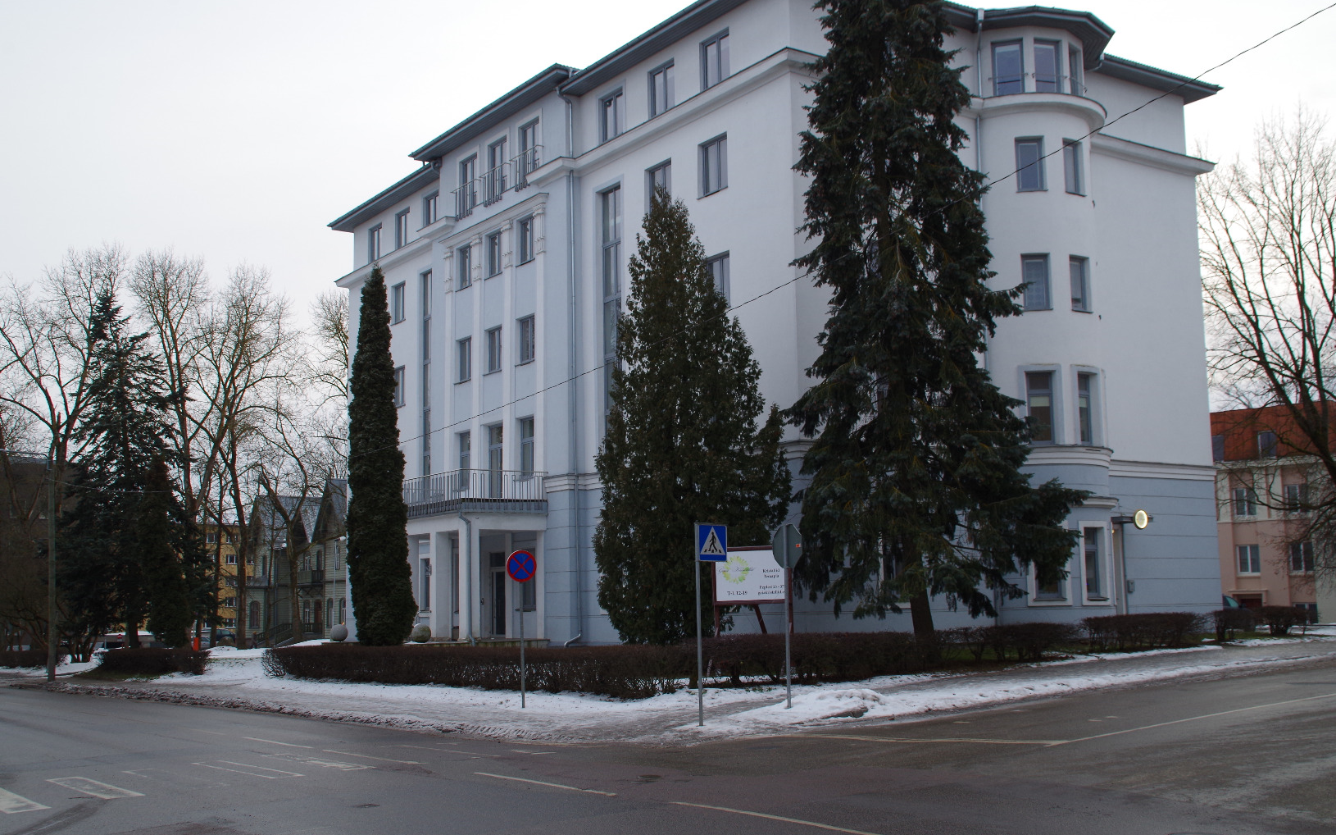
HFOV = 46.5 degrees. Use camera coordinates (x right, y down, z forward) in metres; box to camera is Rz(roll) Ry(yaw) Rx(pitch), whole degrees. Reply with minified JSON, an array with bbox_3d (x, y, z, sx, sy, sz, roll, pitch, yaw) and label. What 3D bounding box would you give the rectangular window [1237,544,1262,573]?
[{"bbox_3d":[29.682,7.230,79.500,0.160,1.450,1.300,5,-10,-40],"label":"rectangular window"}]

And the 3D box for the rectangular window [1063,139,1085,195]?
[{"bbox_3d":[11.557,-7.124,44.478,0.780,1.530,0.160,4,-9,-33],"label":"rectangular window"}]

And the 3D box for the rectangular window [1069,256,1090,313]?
[{"bbox_3d":[11.437,-3.698,43.212,0.840,1.555,0.200,4,-9,-34],"label":"rectangular window"}]

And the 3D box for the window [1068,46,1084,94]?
[{"bbox_3d":[11.502,-9.792,43.875,0.200,1.410,0.840,-9,-11,44],"label":"window"}]

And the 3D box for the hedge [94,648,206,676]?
[{"bbox_3d":[-20.528,9.618,61.500,1.300,0.950,13.000,4,-9,-33],"label":"hedge"}]

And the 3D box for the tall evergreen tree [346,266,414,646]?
[{"bbox_3d":[-8.505,1.304,46.018,2.000,11.424,2.000,4,-9,-33],"label":"tall evergreen tree"}]

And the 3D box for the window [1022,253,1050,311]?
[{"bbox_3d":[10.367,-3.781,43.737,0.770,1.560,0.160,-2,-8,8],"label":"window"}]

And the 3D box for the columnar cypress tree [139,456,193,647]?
[{"bbox_3d":[-19.632,5.523,60.838,2.098,8.117,2.098,-1,-7,0],"label":"columnar cypress tree"}]

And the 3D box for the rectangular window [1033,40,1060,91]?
[{"bbox_3d":[10.605,-9.807,43.485,0.849,1.535,0.200,1,-8,-16],"label":"rectangular window"}]

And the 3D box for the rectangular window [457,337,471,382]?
[{"bbox_3d":[-7.054,-1.990,54.268,0.200,1.514,1.249,4,-9,-33],"label":"rectangular window"}]

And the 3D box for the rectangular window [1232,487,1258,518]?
[{"bbox_3d":[29.668,4.336,80.000,0.200,1.480,1.275,6,-11,-42],"label":"rectangular window"}]

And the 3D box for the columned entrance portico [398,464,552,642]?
[{"bbox_3d":[-7.008,4.687,50.594,3.011,5.246,7.504,4,-9,-33],"label":"columned entrance portico"}]

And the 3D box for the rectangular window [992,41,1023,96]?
[{"bbox_3d":[9.496,-9.748,43.485,0.857,1.580,0.200,-3,-8,15],"label":"rectangular window"}]

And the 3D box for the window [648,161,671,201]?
[{"bbox_3d":[-0.116,-6.577,45.332,0.200,1.599,1.329,4,-9,-33],"label":"window"}]

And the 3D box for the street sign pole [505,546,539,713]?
[{"bbox_3d":[-2.761,4.029,29.500,0.610,3.060,0.100,3,-9,-29],"label":"street sign pole"}]

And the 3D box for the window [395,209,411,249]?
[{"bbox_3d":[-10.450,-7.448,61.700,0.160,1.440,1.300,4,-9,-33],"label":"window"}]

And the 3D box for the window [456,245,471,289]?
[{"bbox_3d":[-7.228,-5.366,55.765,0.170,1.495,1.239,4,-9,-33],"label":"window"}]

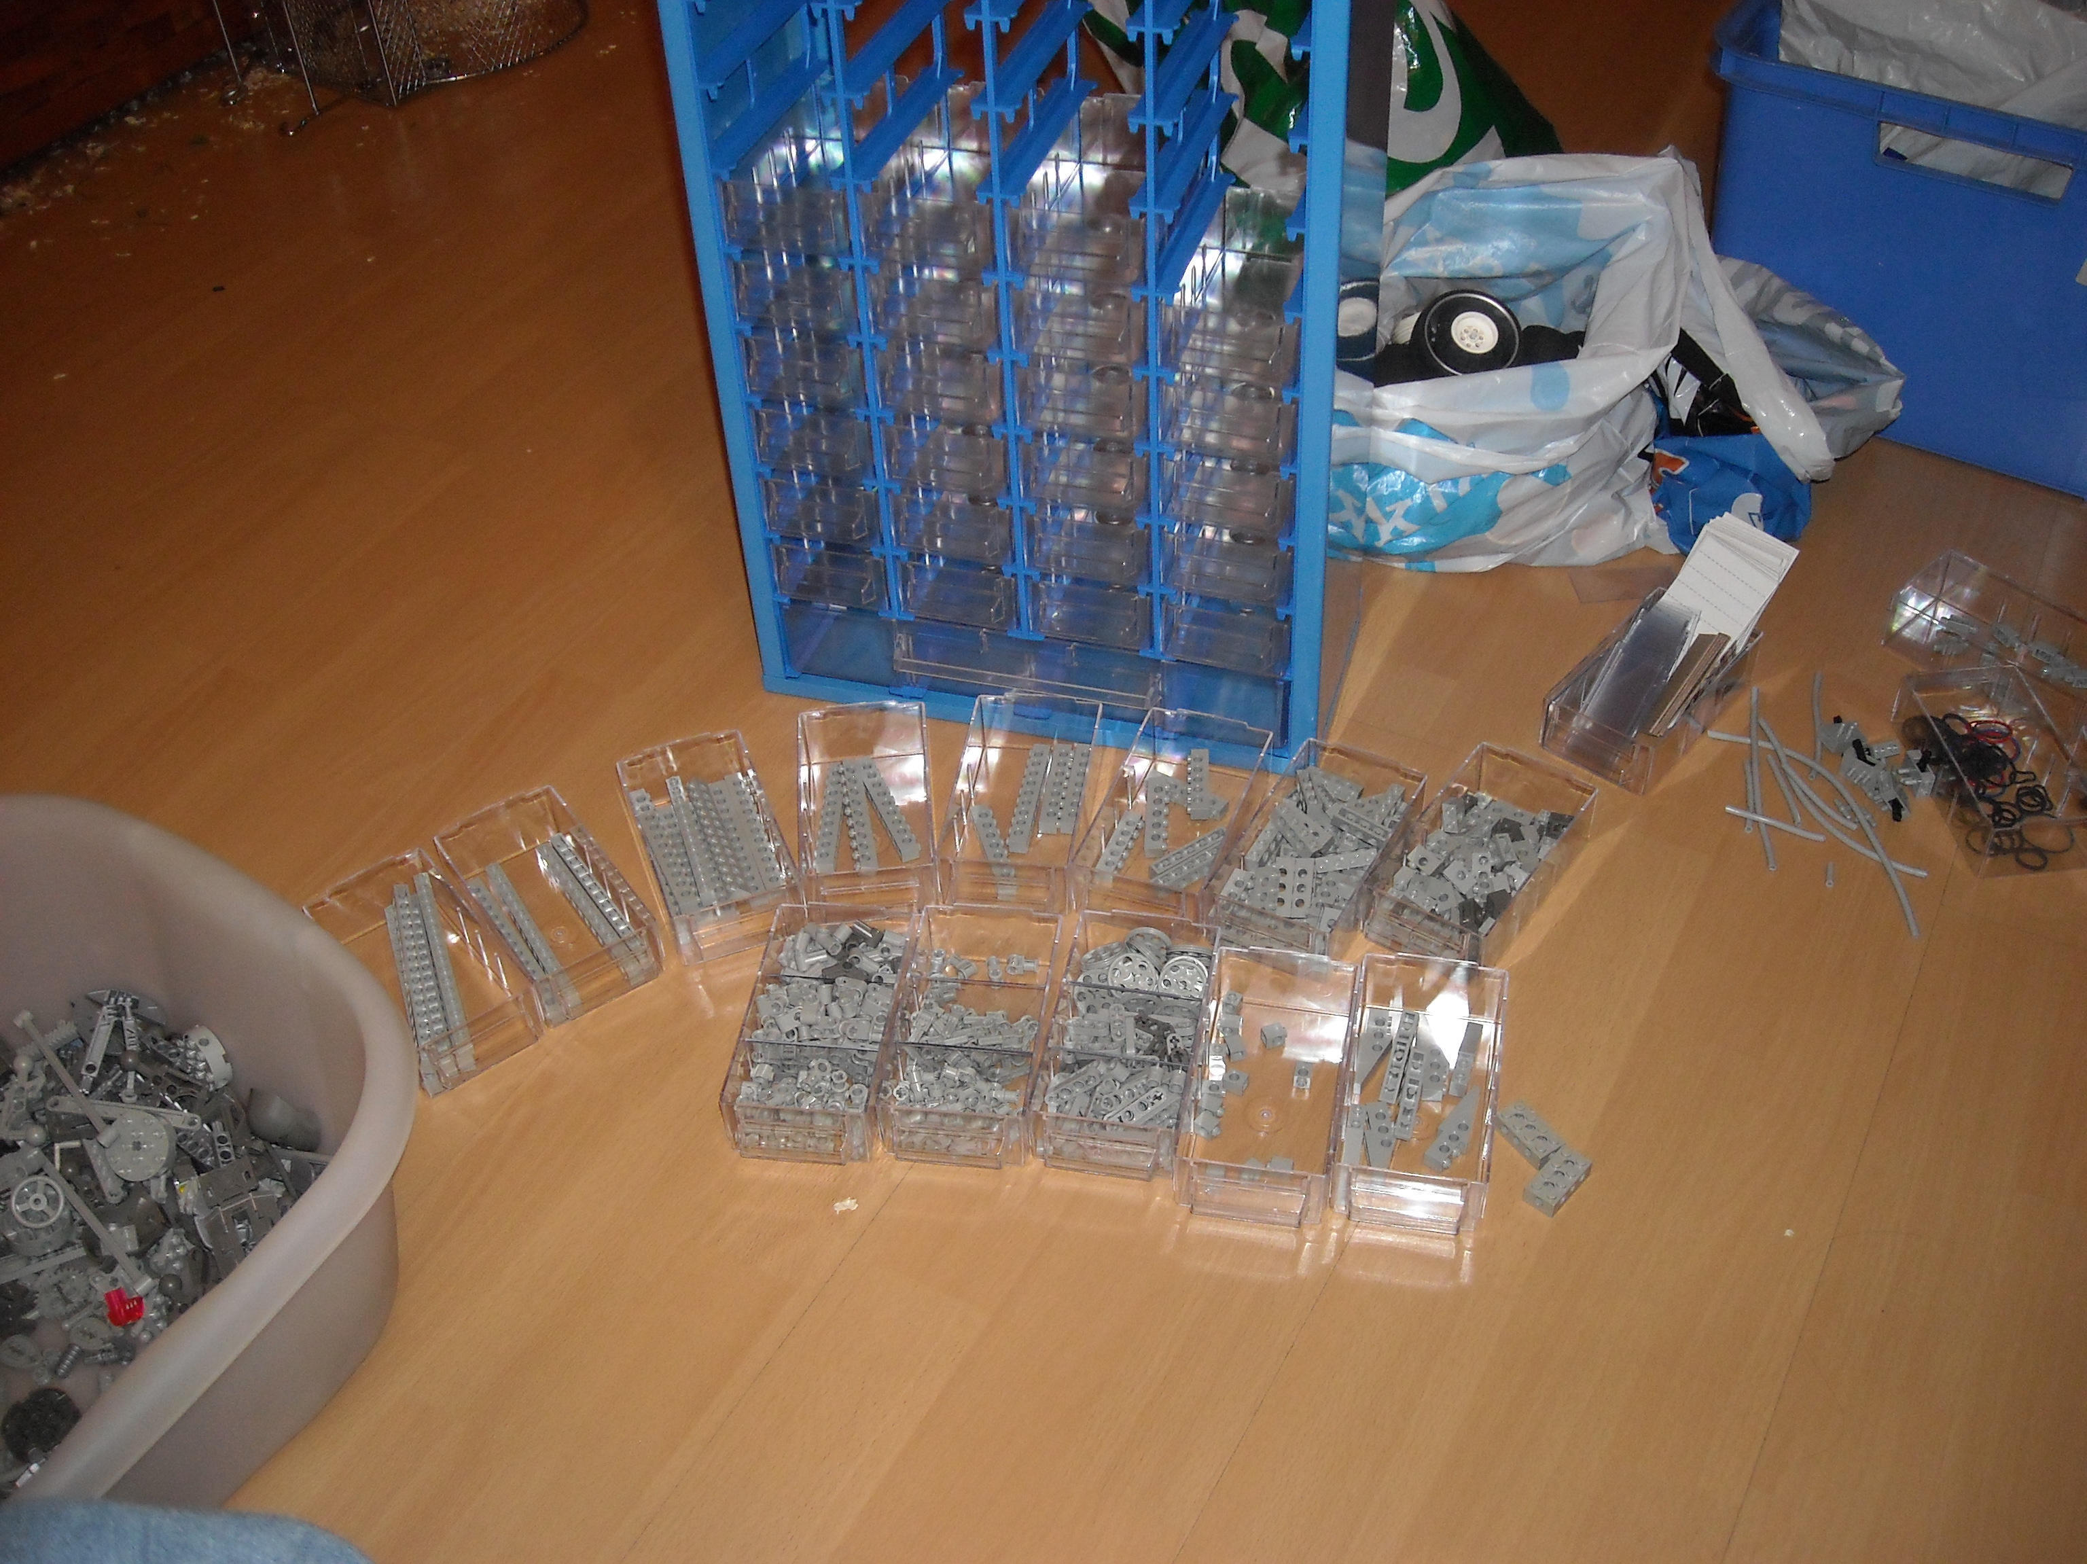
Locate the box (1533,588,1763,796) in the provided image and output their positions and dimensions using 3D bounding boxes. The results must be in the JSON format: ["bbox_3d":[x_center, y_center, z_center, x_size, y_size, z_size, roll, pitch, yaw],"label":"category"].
[{"bbox_3d":[0.334,-0.051,1.155,0.065,0.035,0.128,28,50,31],"label":"box"}]

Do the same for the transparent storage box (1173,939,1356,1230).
[{"bbox_3d":[0.103,0.137,0.956,0.065,0.035,0.128,6,42,11],"label":"transparent storage box"}]

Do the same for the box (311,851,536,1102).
[{"bbox_3d":[-0.310,0.095,1.054,0.067,0.034,0.130,-29,48,-25],"label":"box"}]

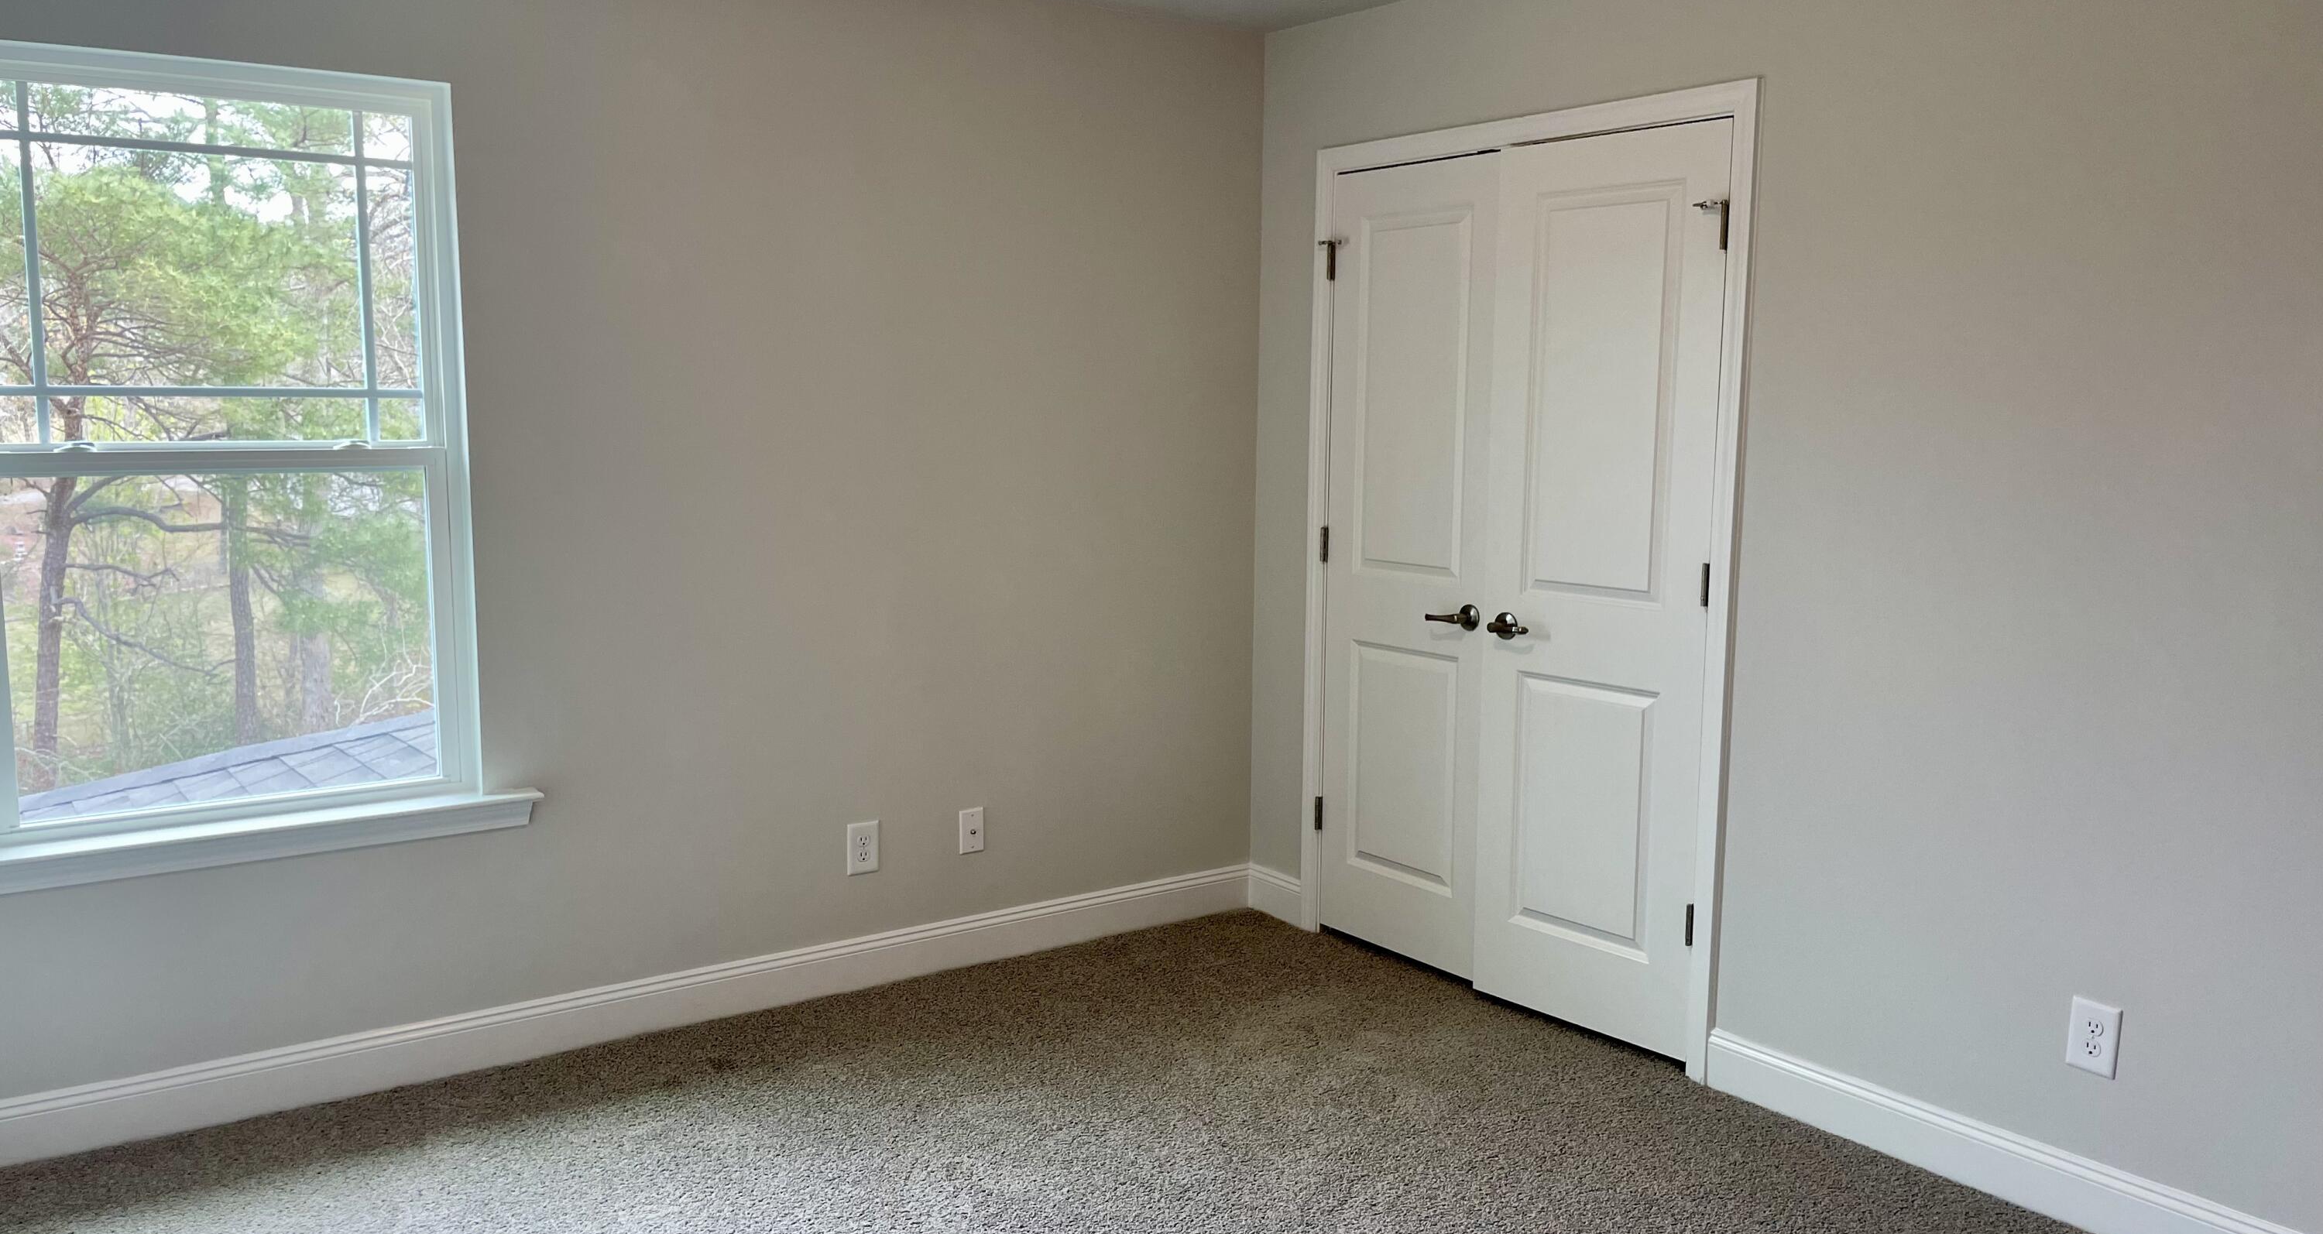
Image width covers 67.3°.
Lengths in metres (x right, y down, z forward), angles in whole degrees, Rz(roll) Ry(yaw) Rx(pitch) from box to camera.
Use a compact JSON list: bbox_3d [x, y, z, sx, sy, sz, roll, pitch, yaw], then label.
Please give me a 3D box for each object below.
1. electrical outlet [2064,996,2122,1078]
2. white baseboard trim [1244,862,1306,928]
[{"bbox_3d":[1.653,0.745,3.088,0.009,0.126,0.082,-5,9,-35],"label":"electrical outlet"},{"bbox_3d":[0.330,0.790,4.951,0.016,0.137,0.233,-5,9,-35],"label":"white baseboard trim"}]

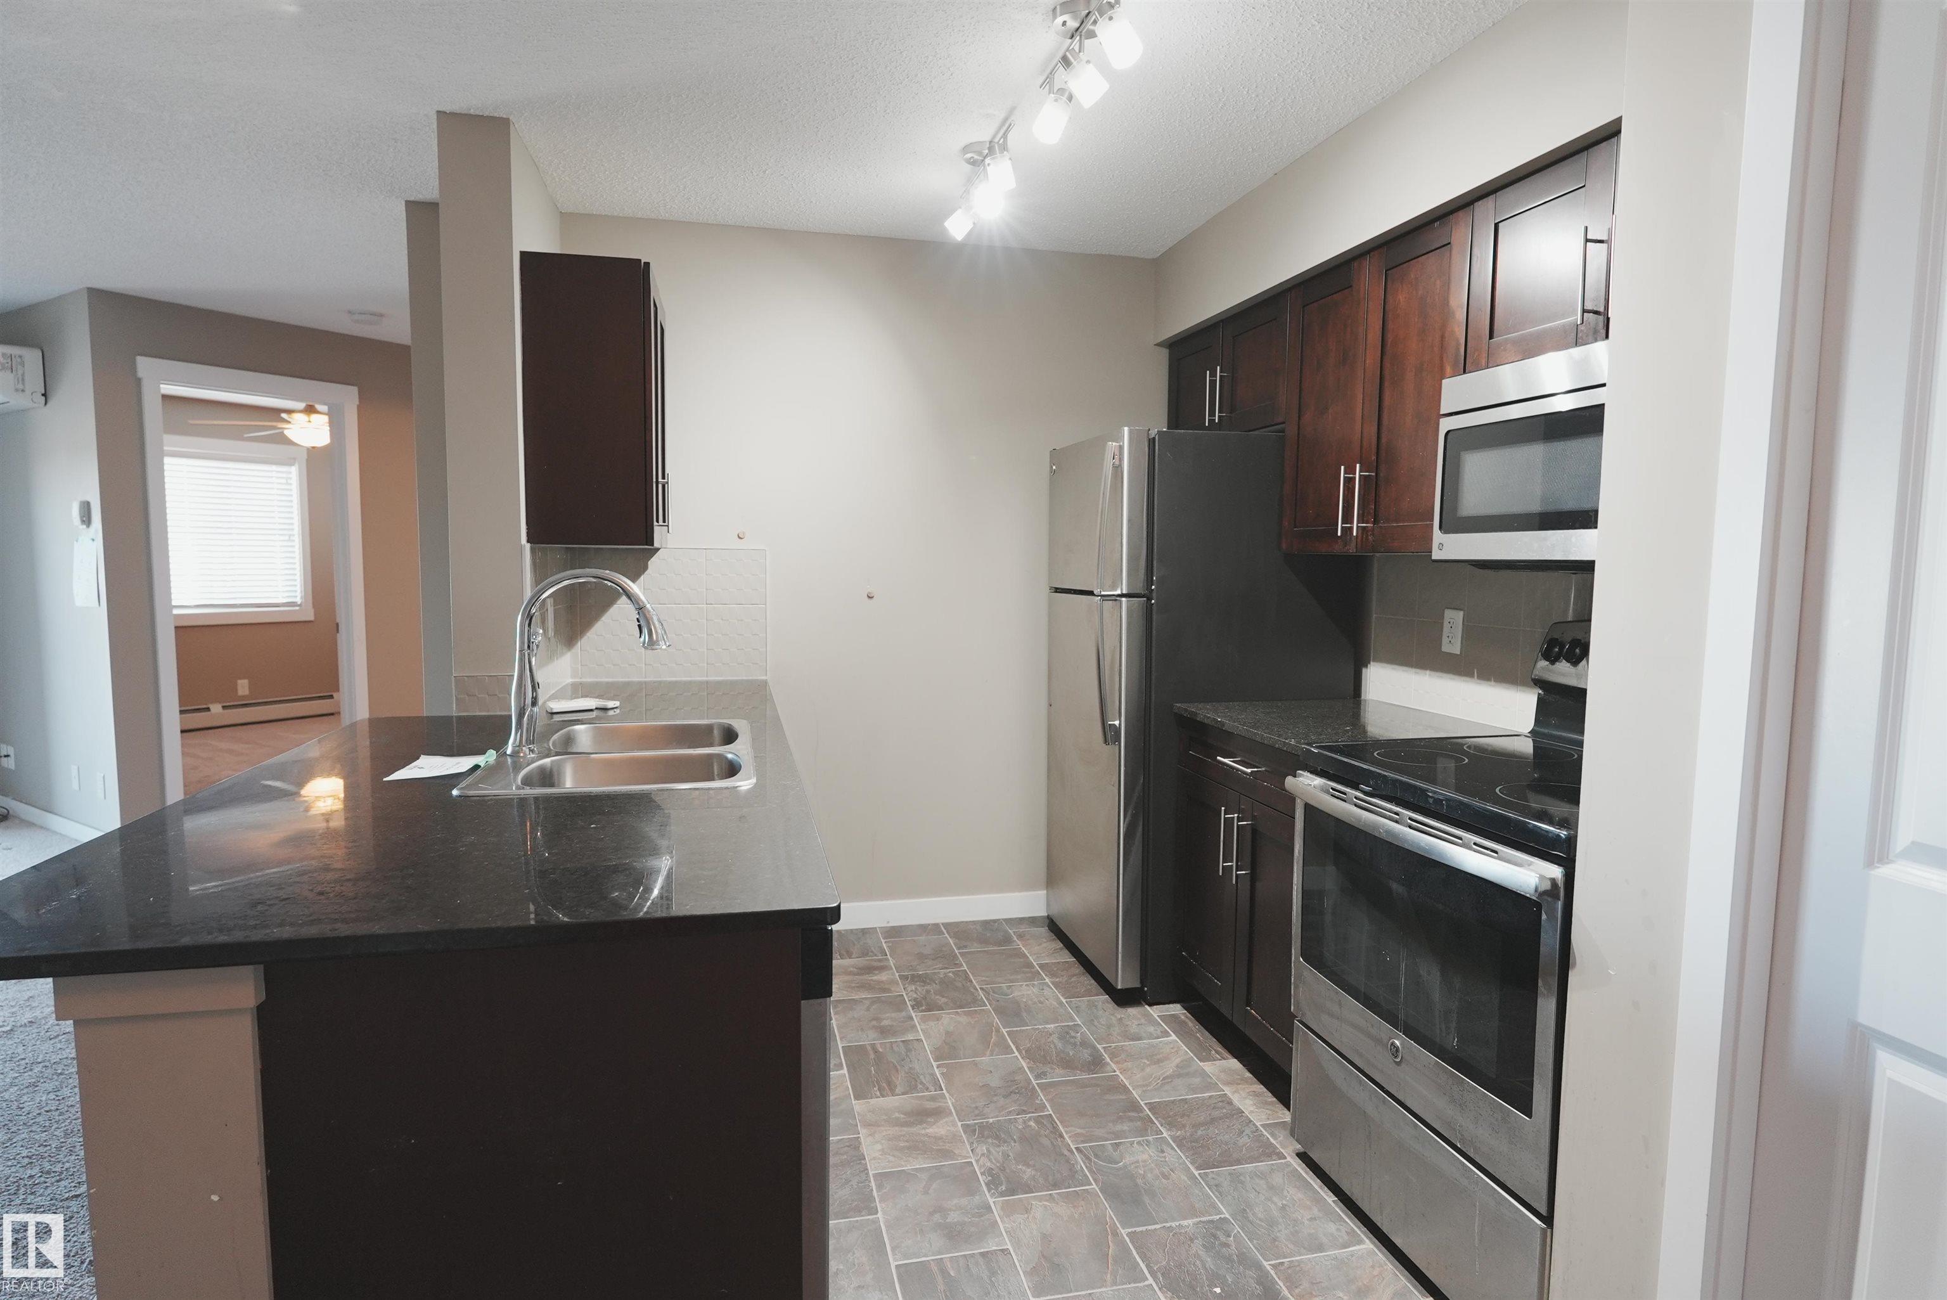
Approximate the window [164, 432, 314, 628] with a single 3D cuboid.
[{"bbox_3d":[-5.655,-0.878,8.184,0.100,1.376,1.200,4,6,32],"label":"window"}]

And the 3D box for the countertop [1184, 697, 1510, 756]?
[{"bbox_3d":[0.974,0.202,2.927,0.620,0.032,0.742,-1,5,-13],"label":"countertop"}]

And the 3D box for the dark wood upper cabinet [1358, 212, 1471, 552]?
[{"bbox_3d":[1.209,-0.618,2.642,0.340,0.760,0.405,-1,5,-13],"label":"dark wood upper cabinet"}]

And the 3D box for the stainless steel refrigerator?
[{"bbox_3d":[0.717,0.182,3.611,0.780,1.718,0.703,-1,5,-13],"label":"stainless steel refrigerator"}]

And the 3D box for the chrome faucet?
[{"bbox_3d":[-0.832,0.022,2.347,0.330,0.398,0.075,-1,5,-13],"label":"chrome faucet"}]

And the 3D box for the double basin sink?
[{"bbox_3d":[-0.754,0.304,2.376,0.528,0.180,0.810,-1,5,-13],"label":"double basin sink"}]

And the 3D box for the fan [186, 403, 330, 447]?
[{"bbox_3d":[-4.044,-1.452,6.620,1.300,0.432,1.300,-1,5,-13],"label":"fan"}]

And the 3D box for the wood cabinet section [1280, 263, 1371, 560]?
[{"bbox_3d":[1.120,-0.650,3.018,0.335,0.765,0.390,0,5,-13],"label":"wood cabinet section"}]

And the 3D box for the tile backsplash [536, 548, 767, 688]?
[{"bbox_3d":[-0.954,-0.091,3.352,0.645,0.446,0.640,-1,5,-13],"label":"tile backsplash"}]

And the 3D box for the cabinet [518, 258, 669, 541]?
[{"bbox_3d":[-1.103,-0.692,3.247,0.336,0.763,0.726,-1,5,-13],"label":"cabinet"}]

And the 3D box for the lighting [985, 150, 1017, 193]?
[{"bbox_3d":[0.068,-1.179,2.672,0.070,0.105,0.070,-1,5,-13],"label":"lighting"}]

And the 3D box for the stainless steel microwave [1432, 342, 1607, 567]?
[{"bbox_3d":[1.305,-0.364,2.103,0.380,0.418,0.770,-1,5,-13],"label":"stainless steel microwave"}]

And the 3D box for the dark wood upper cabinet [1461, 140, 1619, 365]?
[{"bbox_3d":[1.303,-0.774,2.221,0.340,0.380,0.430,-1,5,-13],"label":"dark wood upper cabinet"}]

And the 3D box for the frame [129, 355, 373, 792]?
[{"bbox_3d":[-3.457,-0.230,5.256,0.130,2.178,0.956,4,6,32],"label":"frame"}]

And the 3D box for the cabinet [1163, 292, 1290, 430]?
[{"bbox_3d":[0.984,-0.895,3.618,0.340,0.382,0.855,-1,5,-13],"label":"cabinet"}]

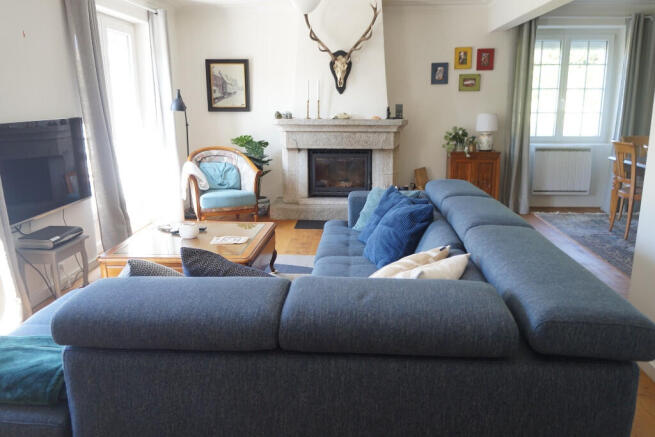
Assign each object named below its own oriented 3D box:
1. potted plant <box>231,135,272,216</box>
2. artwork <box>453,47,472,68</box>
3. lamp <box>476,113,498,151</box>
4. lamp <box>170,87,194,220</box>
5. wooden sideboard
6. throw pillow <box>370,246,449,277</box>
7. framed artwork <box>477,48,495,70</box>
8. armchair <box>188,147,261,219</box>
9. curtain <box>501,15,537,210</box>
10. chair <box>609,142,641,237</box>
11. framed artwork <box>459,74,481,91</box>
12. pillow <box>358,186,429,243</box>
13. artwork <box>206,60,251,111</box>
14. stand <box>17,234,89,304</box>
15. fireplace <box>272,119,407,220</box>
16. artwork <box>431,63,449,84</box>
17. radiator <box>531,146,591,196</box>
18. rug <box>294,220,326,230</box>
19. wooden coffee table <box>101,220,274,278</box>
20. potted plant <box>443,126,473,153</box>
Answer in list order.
[{"bbox_3d":[-0.936,-0.529,6.110,0.508,1.005,0.480,1,13,5],"label":"potted plant"},{"bbox_3d":[1.607,-1.892,5.811,0.203,0.250,0.020,0,14,4],"label":"artwork"},{"bbox_3d":[1.895,-1.022,5.847,0.247,0.445,0.247,1,13,5],"label":"lamp"},{"bbox_3d":[-1.698,-0.756,5.898,0.260,1.530,0.260,-4,14,-12],"label":"lamp"},{"bbox_3d":[1.752,-0.422,6.000,0.584,0.790,0.340,1,13,5],"label":"wooden sideboard"},{"bbox_3d":[0.398,0.303,2.344,0.440,0.160,0.440,-32,12,6],"label":"throw pillow"},{"bbox_3d":[1.868,-1.871,5.798,0.201,0.244,0.020,0,14,4],"label":"framed artwork"},{"bbox_3d":[-1.251,-0.399,5.873,0.760,0.840,0.750,-4,14,-16],"label":"armchair"},{"bbox_3d":[2.294,-1.186,5.857,0.301,2.311,0.150,1,13,5],"label":"curtain"},{"bbox_3d":[3.268,-0.283,4.987,0.500,0.950,0.430,0,14,4],"label":"chair"},{"bbox_3d":[1.714,-1.627,5.905,0.253,0.198,0.024,1,13,5],"label":"framed artwork"},{"bbox_3d":[0.419,0.014,3.192,0.160,0.440,0.440,31,-5,-30],"label":"pillow"},{"bbox_3d":[-1.222,-1.634,6.067,0.538,0.622,0.030,0,14,4],"label":"artwork"},{"bbox_3d":[-1.891,0.398,3.424,0.291,0.470,0.379,0,14,4],"label":"stand"},{"bbox_3d":[0.158,-0.613,5.968,1.595,1.184,0.522,0,14,4],"label":"fireplace"},{"bbox_3d":[1.343,-1.727,5.871,0.200,0.249,0.020,0,14,4],"label":"artwork"},{"bbox_3d":[2.970,-0.601,6.261,0.693,0.589,0.100,0,14,4],"label":"radiator"},{"bbox_3d":[0.040,0.076,5.659,0.800,0.010,0.468,1,13,5],"label":"rug"},{"bbox_3d":[-0.953,0.349,3.613,1.014,0.424,0.987,1,13,5],"label":"wooden coffee table"},{"bbox_3d":[1.549,-0.934,5.834,0.360,0.320,0.320,0,14,4],"label":"potted plant"}]

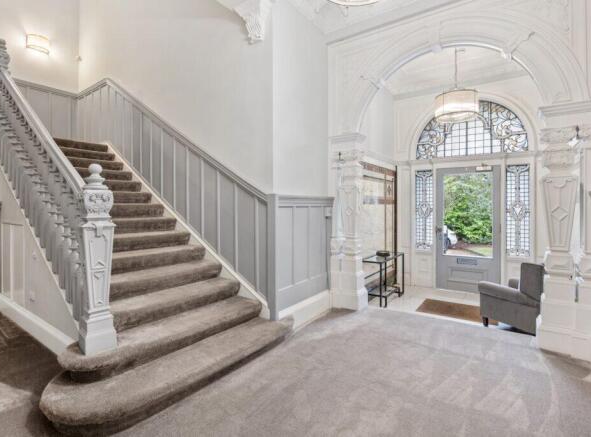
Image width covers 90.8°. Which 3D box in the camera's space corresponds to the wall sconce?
[{"bbox_3d":[-4.792,-3.298,5.457,0.154,0.262,0.346,0,0,35],"label":"wall sconce"}]

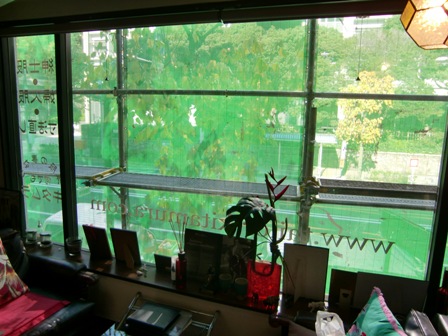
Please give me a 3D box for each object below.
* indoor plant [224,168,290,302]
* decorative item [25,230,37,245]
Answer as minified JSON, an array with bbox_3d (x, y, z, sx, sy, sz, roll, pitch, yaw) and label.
[{"bbox_3d":[0.166,0.339,1.871,0.335,0.684,0.213,5,10,20],"label":"indoor plant"},{"bbox_3d":[-1.358,0.488,2.545,0.077,0.078,0.077,5,10,20],"label":"decorative item"}]

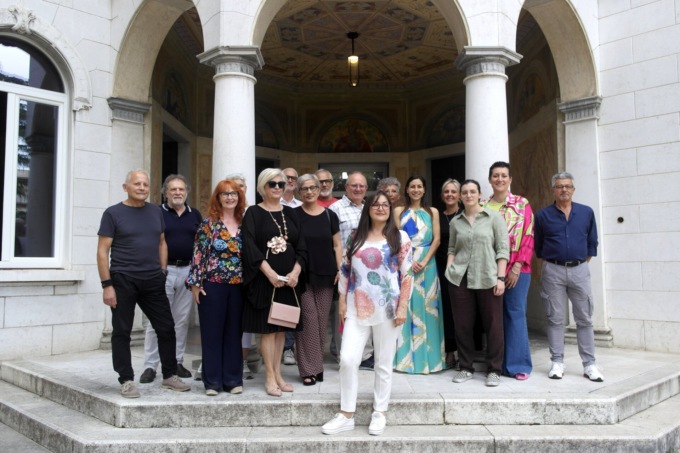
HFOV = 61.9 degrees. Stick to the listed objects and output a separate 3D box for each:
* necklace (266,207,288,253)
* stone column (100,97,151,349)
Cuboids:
[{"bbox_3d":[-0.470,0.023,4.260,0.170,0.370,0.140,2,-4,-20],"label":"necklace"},{"bbox_3d":[-2.660,-0.060,7.020,0.250,3.030,0.540,-5,-6,45],"label":"stone column"}]

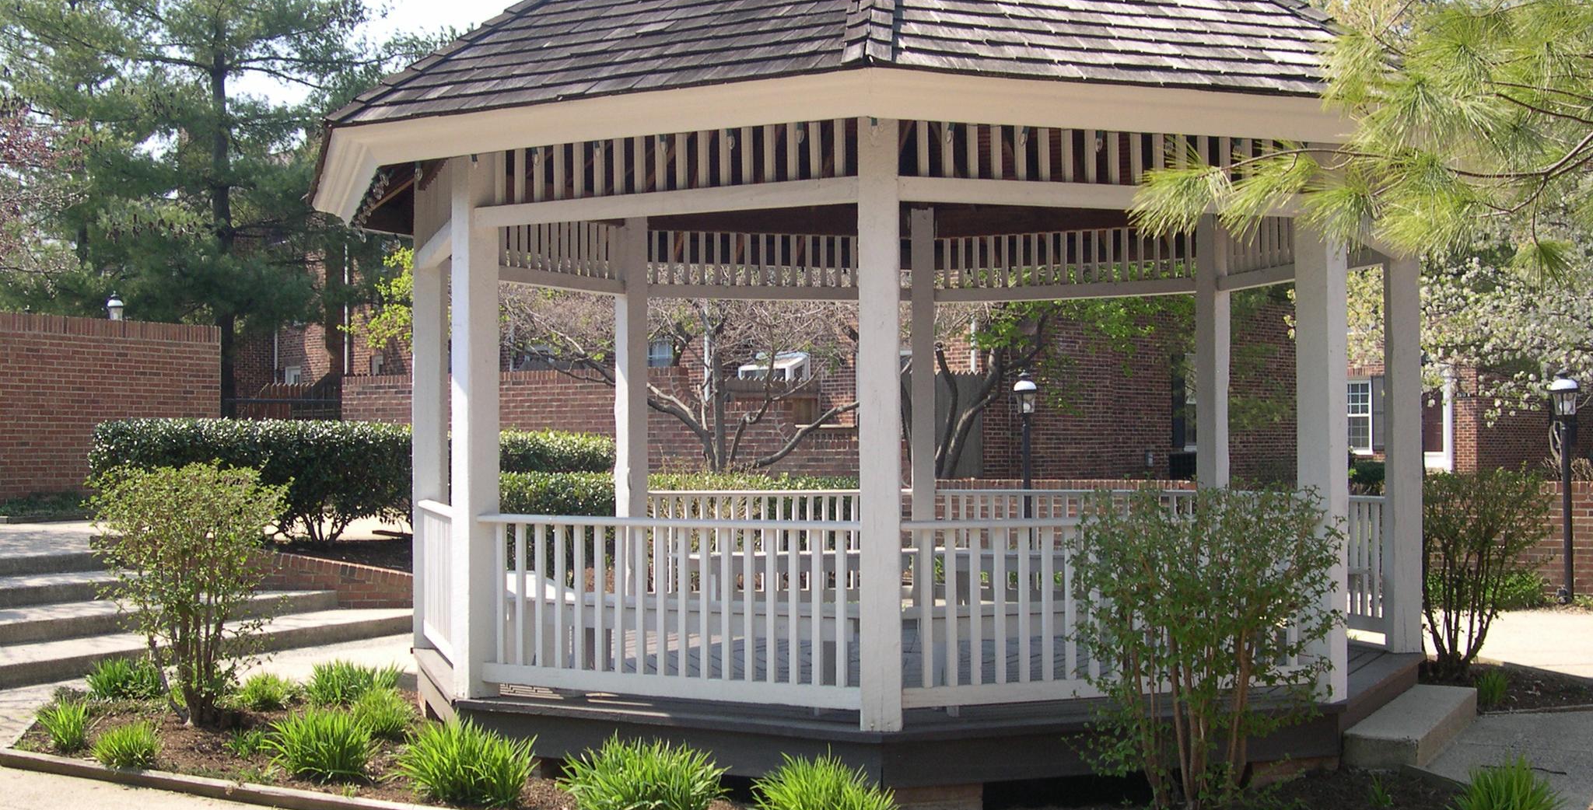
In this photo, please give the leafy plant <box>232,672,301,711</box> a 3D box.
[{"bbox_3d":[-2.922,1.548,9.649,0.370,0.220,0.350,0,-1,-17],"label":"leafy plant"}]

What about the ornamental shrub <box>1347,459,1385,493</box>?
[{"bbox_3d":[12.058,1.519,36.475,1.400,0.750,0.900,0,-1,0],"label":"ornamental shrub"}]

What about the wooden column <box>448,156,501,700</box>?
[{"bbox_3d":[-1.548,0.053,8.451,0.166,2.680,0.166,1,-2,-39],"label":"wooden column"}]

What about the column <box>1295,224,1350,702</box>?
[{"bbox_3d":[2.424,0.030,8.055,0.166,2.680,0.166,1,-2,-39],"label":"column"}]

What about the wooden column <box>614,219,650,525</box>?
[{"bbox_3d":[-1.093,0.010,11.685,0.153,2.750,0.153,1,-2,-39],"label":"wooden column"}]

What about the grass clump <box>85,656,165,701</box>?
[{"bbox_3d":[-4.030,1.640,10.500,0.480,0.280,0.450,0,-1,0],"label":"grass clump"}]

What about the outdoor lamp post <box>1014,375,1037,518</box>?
[{"bbox_3d":[2.252,0.703,16.989,0.245,2.060,0.245,0,-1,0],"label":"outdoor lamp post"}]

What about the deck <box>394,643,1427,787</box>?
[{"bbox_3d":[0.605,1.451,9.592,5.112,0.235,5.112,-1,-1,28],"label":"deck"}]

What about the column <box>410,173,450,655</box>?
[{"bbox_3d":[-2.062,-0.009,9.890,0.153,2.750,0.153,0,-1,6],"label":"column"}]

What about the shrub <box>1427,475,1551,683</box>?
[{"bbox_3d":[4.154,1.033,10.838,0.960,1.250,0.950,-1,-1,21],"label":"shrub"}]

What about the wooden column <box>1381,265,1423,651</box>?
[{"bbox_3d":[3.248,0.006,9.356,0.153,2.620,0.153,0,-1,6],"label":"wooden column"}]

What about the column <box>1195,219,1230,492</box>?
[{"bbox_3d":[2.873,0.053,12.042,0.166,2.800,0.166,1,-2,-39],"label":"column"}]

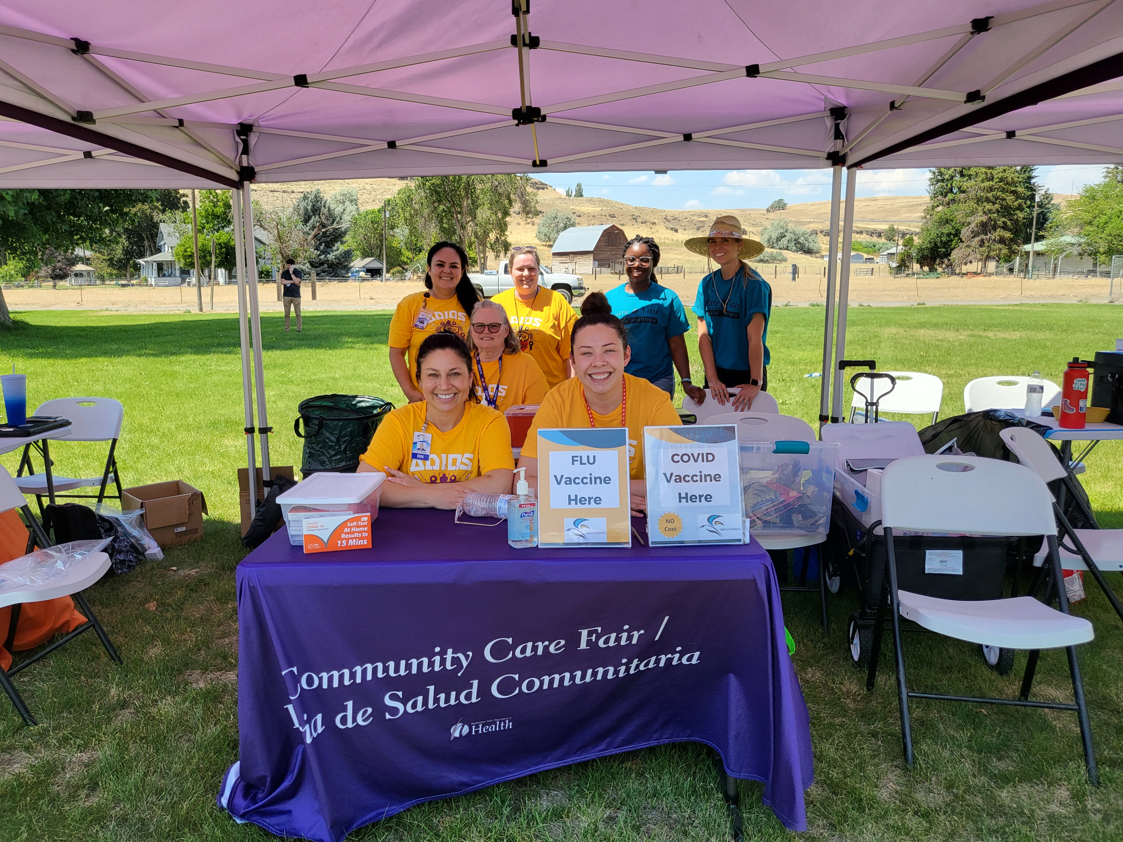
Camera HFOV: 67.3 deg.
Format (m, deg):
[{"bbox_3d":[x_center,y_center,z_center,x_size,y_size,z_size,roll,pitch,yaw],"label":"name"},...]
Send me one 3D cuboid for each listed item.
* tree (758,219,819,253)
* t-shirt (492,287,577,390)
[{"bbox_3d":[45.886,-37.310,170.000,12.200,7.140,10.610,0,10,0],"label":"tree"},{"bbox_3d":[-0.174,-0.394,4.598,0.520,0.670,0.290,0,9,0],"label":"t-shirt"}]

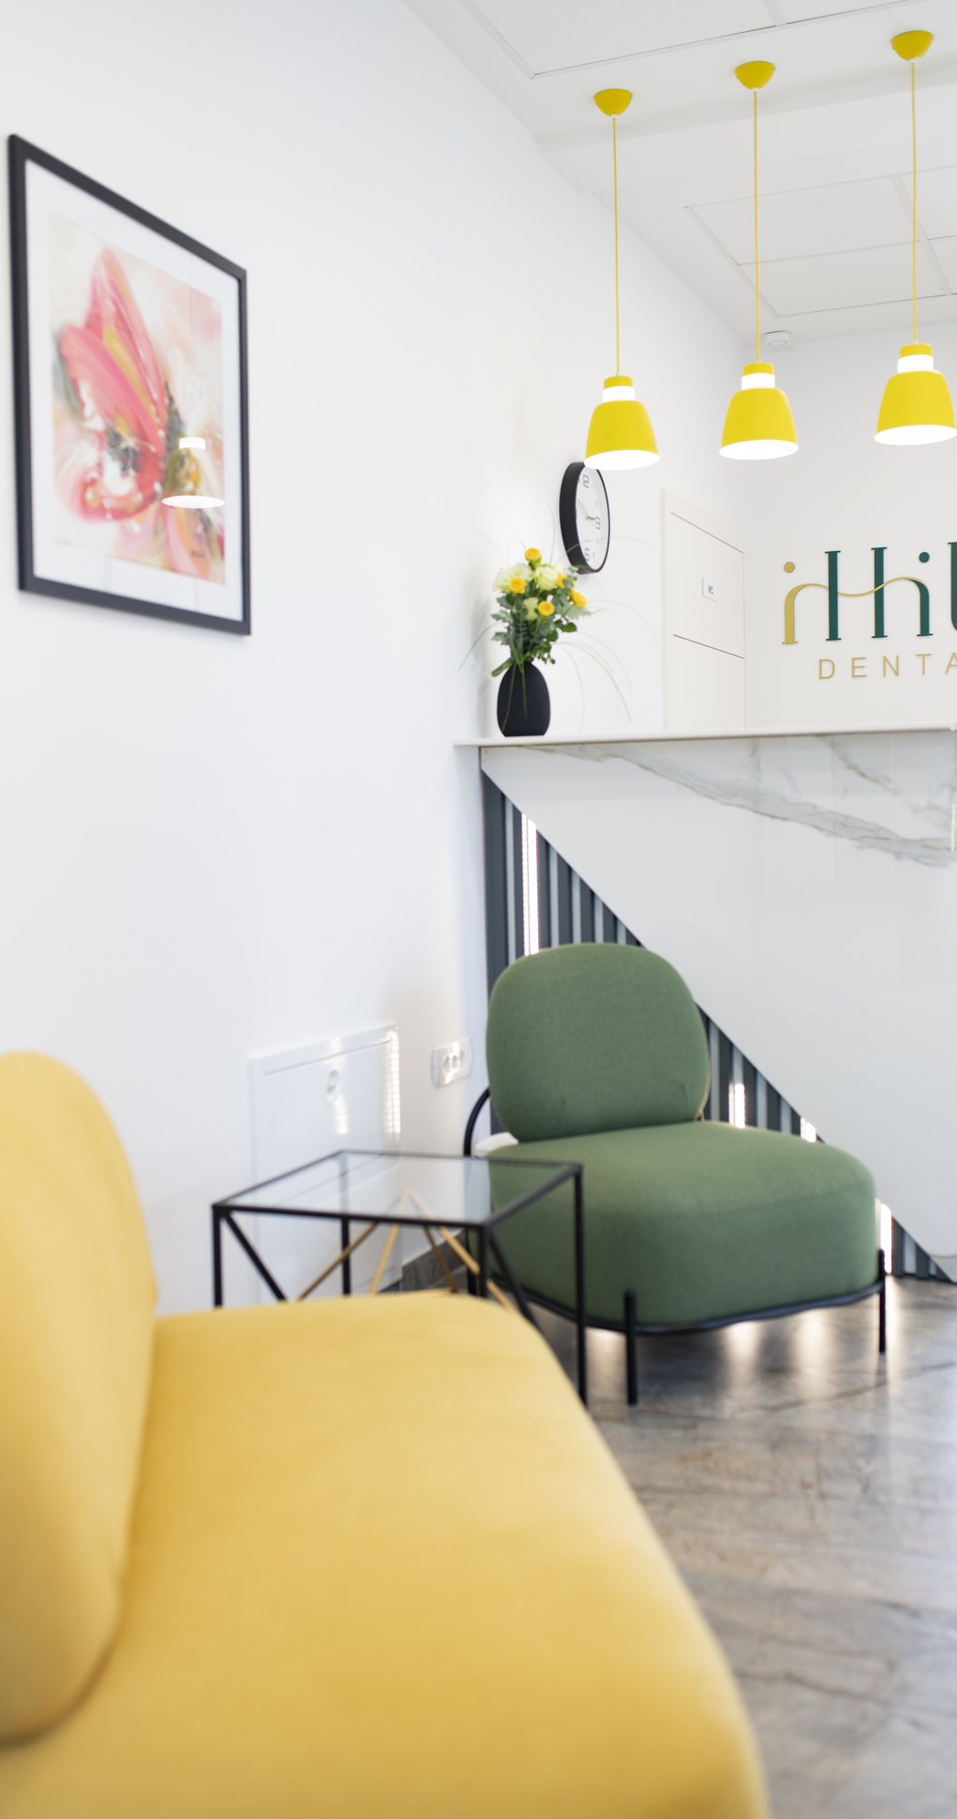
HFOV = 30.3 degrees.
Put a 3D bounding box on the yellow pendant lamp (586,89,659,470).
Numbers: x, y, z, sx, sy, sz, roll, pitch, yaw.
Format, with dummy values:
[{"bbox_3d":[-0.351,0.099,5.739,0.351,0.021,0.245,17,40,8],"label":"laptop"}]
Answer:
[{"bbox_3d":[0.341,-1.553,4.352,0.186,0.889,0.186,-1,3,0],"label":"yellow pendant lamp"}]

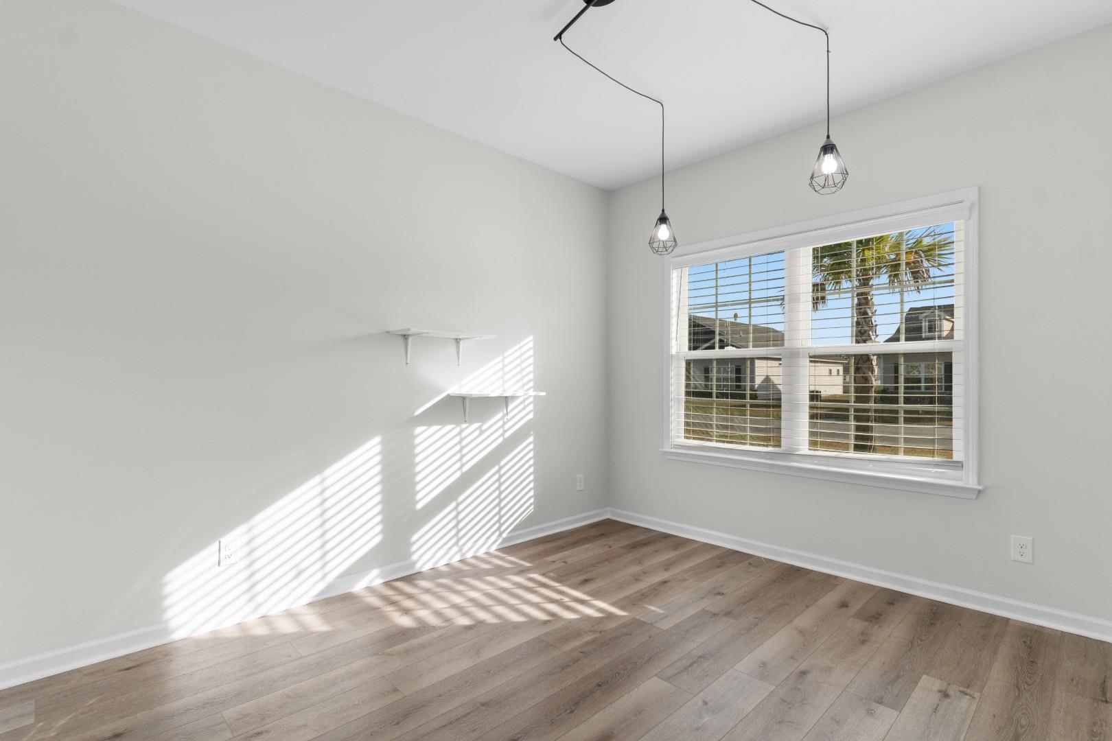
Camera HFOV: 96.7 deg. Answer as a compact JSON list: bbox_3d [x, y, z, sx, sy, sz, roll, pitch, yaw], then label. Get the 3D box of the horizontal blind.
[{"bbox_3d":[1.494,-0.146,3.147,1.710,1.284,0.065,0,-1,44],"label":"horizontal blind"}]

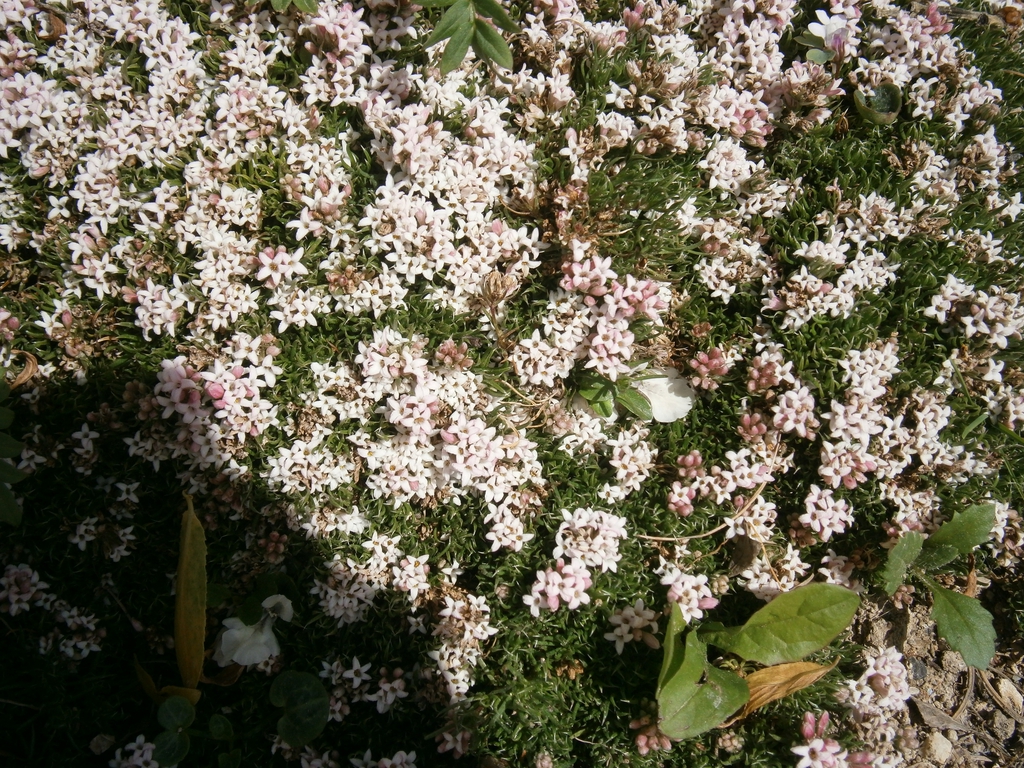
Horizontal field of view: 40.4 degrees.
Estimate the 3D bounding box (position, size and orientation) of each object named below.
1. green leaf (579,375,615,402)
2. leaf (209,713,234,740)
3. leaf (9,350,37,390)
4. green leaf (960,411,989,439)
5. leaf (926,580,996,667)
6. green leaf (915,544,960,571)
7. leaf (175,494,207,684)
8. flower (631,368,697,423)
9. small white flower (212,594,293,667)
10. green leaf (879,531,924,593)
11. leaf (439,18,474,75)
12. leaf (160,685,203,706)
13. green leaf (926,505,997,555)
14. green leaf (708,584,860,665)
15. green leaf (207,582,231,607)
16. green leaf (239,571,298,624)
[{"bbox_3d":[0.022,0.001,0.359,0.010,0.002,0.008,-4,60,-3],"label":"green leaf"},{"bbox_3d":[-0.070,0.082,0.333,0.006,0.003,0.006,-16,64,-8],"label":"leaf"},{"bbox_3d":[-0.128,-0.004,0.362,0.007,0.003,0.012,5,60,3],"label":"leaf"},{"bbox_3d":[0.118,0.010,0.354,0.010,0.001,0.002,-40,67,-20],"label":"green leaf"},{"bbox_3d":[0.109,0.059,0.342,0.014,0.006,0.025,-25,67,-11],"label":"leaf"},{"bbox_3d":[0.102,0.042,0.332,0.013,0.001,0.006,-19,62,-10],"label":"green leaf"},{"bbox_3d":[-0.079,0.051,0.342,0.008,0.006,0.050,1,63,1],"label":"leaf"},{"bbox_3d":[0.040,0.003,0.366,0.017,0.006,0.015,23,67,10],"label":"flower"},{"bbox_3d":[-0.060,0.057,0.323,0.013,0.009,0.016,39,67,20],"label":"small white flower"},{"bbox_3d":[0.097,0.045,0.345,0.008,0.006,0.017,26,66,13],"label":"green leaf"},{"bbox_3d":[-0.016,-0.099,0.407,0.007,0.004,0.022,21,67,9],"label":"leaf"},{"bbox_3d":[-0.081,0.076,0.341,0.011,0.003,0.004,12,66,6],"label":"leaf"},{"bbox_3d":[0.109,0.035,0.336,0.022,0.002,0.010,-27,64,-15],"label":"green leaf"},{"bbox_3d":[0.066,0.056,0.337,0.040,0.009,0.015,-14,66,-6],"label":"green leaf"},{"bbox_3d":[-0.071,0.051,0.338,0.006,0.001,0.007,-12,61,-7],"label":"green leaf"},{"bbox_3d":[-0.061,0.054,0.349,0.014,0.005,0.013,-4,65,-2],"label":"green leaf"}]

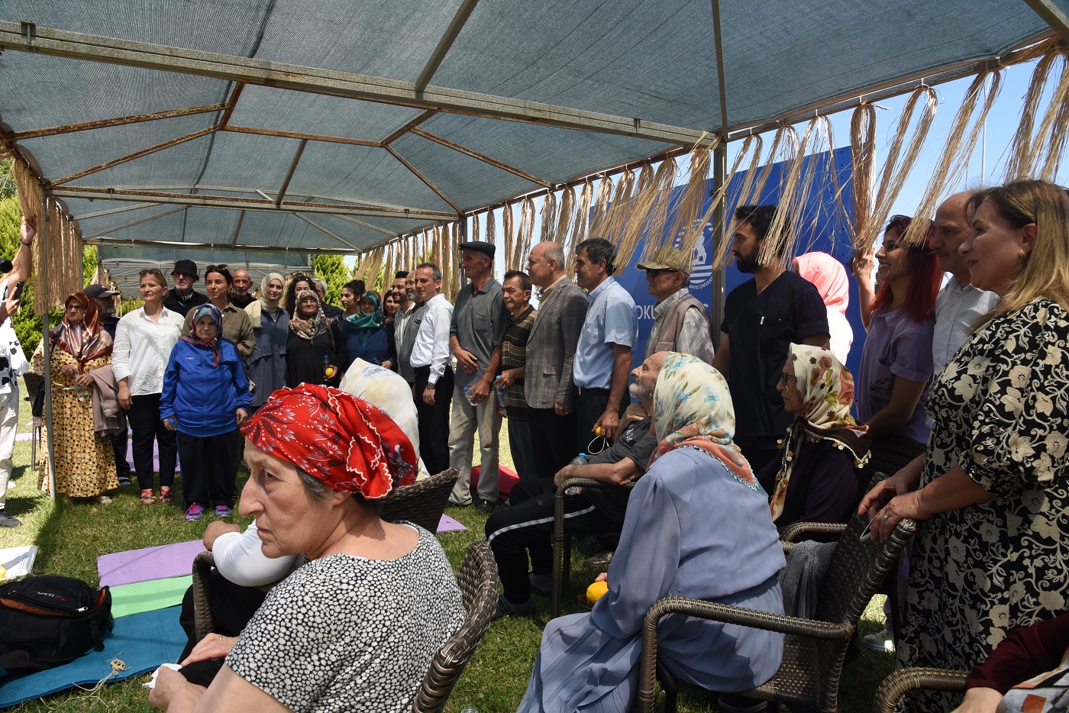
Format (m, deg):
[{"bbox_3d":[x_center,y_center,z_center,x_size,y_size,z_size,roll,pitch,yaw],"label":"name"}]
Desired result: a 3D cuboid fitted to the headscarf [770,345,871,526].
[{"bbox_3d":[0.965,0.255,2.410,0.330,0.600,0.320,1,3,16],"label":"headscarf"}]

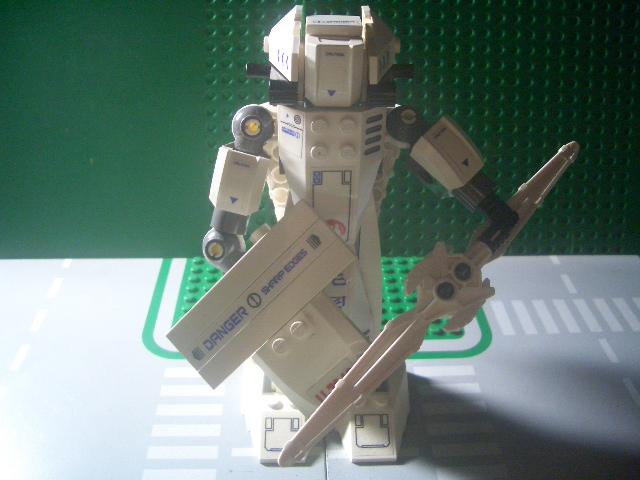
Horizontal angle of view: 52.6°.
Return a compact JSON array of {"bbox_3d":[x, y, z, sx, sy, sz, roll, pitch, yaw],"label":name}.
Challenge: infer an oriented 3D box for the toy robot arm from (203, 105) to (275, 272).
[{"bbox_3d":[-0.027,-0.016,0.209,0.019,0.058,0.019,13,30,-10],"label":"toy robot arm"}]

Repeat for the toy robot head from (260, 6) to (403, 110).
[{"bbox_3d":[0.003,-0.055,0.191,0.042,0.027,0.029,0,31,-2],"label":"toy robot head"}]

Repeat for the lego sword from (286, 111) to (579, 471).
[{"bbox_3d":[0.036,0.013,0.186,0.022,0.013,0.132,43,72,11],"label":"lego sword"}]

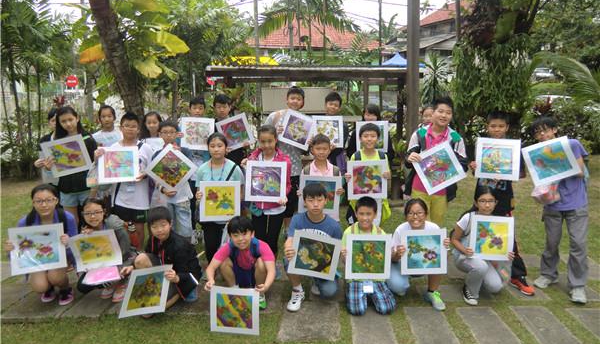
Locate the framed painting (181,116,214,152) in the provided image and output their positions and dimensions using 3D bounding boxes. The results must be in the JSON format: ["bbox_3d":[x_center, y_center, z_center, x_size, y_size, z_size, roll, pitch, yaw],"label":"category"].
[{"bbox_3d":[-0.970,-0.364,3.950,0.315,0.315,0.020,0,9,-7],"label":"framed painting"}]

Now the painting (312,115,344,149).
[{"bbox_3d":[0.292,-0.410,4.290,0.325,0.325,0.015,0,4,0],"label":"painting"}]

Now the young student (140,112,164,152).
[{"bbox_3d":[-1.500,0.152,4.229,0.420,1.470,0.280,-3,10,-10],"label":"young student"}]

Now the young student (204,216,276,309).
[{"bbox_3d":[-0.436,0.653,3.050,0.500,0.696,0.620,-1,9,-5],"label":"young student"}]

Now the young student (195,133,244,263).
[{"bbox_3d":[-0.674,0.360,3.486,0.410,1.340,0.320,-2,10,-5],"label":"young student"}]

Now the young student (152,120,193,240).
[{"bbox_3d":[-1.149,0.196,3.854,0.410,1.352,0.380,-1,9,-9],"label":"young student"}]

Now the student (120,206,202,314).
[{"bbox_3d":[-1.025,0.620,3.080,0.460,0.750,0.560,5,10,30],"label":"student"}]

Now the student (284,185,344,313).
[{"bbox_3d":[0.097,0.529,3.220,0.460,0.888,0.620,0,9,0],"label":"student"}]

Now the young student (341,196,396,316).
[{"bbox_3d":[0.530,0.629,3.219,0.410,0.860,0.530,0,10,4],"label":"young student"}]

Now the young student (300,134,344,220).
[{"bbox_3d":[0.189,0.323,3.604,0.430,1.295,0.340,0,10,0],"label":"young student"}]

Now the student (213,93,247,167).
[{"bbox_3d":[-0.720,-0.037,4.515,0.460,1.580,0.340,-1,10,-6],"label":"student"}]

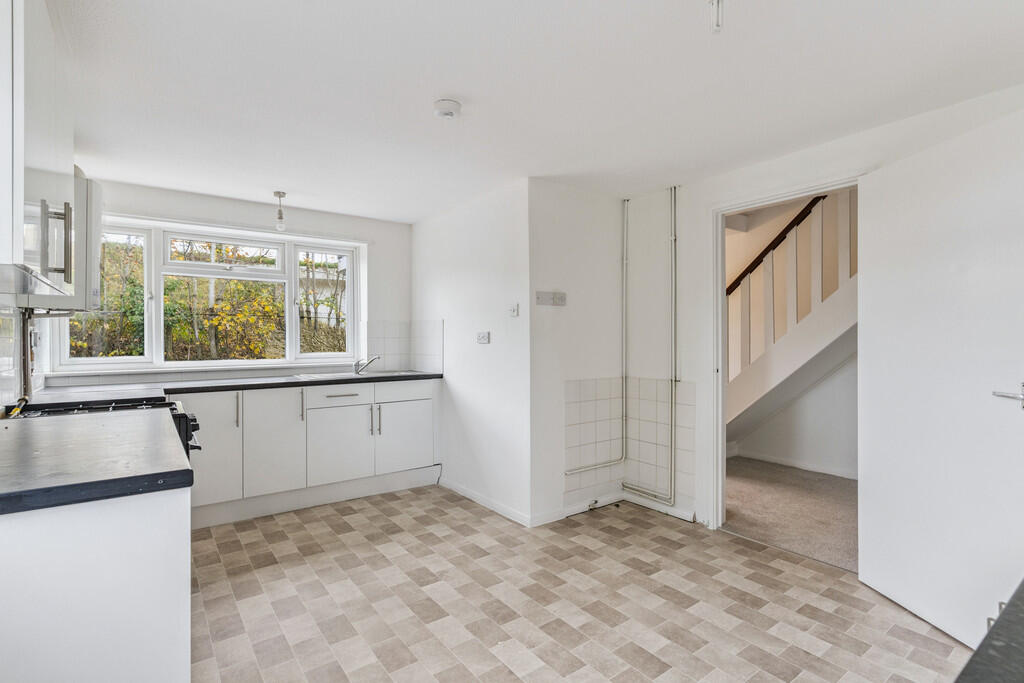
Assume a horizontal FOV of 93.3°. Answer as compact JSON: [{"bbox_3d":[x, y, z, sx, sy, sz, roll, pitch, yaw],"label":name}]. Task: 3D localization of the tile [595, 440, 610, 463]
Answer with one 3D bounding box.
[{"bbox_3d":[0.662,0.802,3.529,0.150,0.150,0.008,0,0,-37],"label":"tile"}]

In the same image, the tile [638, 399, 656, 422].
[{"bbox_3d":[0.994,0.504,3.512,0.010,0.151,0.151,0,0,-37],"label":"tile"}]

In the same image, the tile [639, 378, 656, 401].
[{"bbox_3d":[0.993,0.351,3.511,0.010,0.151,0.151,0,0,-37],"label":"tile"}]

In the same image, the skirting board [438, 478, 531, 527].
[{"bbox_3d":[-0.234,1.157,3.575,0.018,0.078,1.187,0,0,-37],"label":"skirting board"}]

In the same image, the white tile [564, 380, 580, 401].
[{"bbox_3d":[0.418,0.346,3.347,0.150,0.150,0.008,0,0,-37],"label":"white tile"}]

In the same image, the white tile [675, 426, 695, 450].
[{"bbox_3d":[1.178,0.658,3.269,0.010,0.151,0.151,0,0,-37],"label":"white tile"}]

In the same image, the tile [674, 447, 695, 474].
[{"bbox_3d":[1.178,0.811,3.269,0.010,0.151,0.151,0,0,-37],"label":"tile"}]

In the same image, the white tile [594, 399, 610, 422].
[{"bbox_3d":[0.662,0.498,3.528,0.150,0.150,0.008,0,0,-37],"label":"white tile"}]

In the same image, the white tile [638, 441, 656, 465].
[{"bbox_3d":[0.994,0.810,3.514,0.010,0.151,0.151,0,0,-37],"label":"white tile"}]

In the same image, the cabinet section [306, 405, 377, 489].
[{"bbox_3d":[-1.394,0.755,3.751,0.495,0.550,0.500,0,0,-37],"label":"cabinet section"}]

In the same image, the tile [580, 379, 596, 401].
[{"bbox_3d":[0.534,0.348,3.416,0.150,0.150,0.010,0,0,-36],"label":"tile"}]

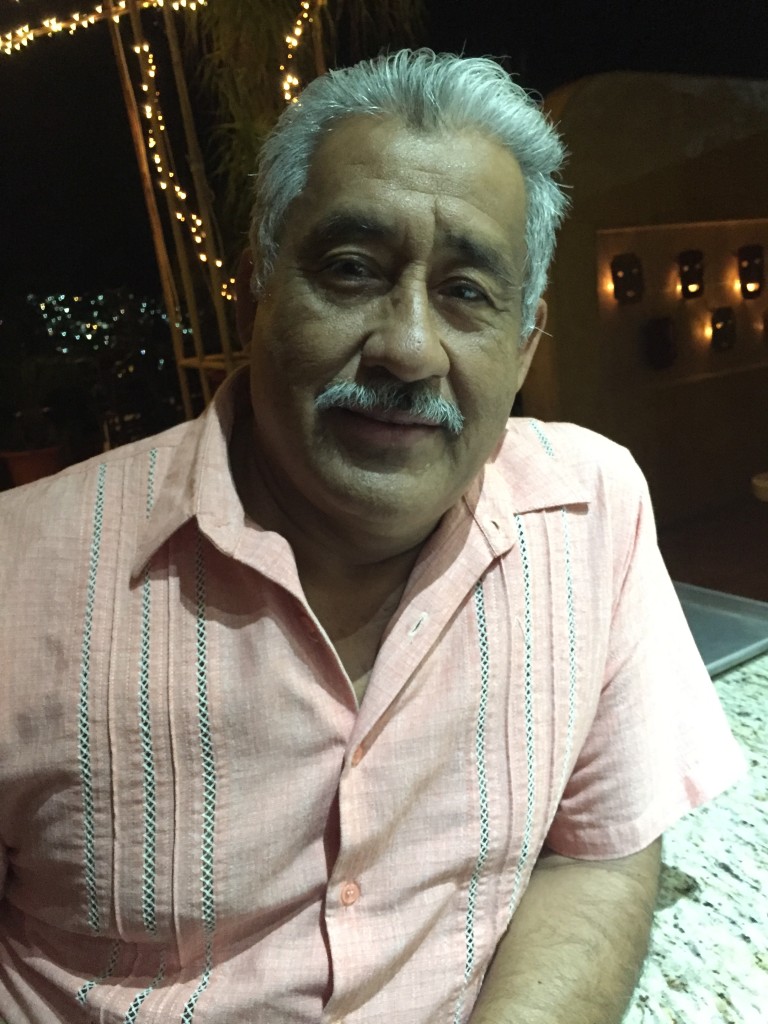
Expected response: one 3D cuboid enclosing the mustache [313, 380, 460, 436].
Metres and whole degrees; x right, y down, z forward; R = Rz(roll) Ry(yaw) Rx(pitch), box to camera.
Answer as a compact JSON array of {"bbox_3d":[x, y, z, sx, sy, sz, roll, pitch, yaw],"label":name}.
[{"bbox_3d":[0.003,-0.059,0.472,0.081,0.024,0.026,9,14,-9],"label":"mustache"}]

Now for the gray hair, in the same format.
[{"bbox_3d":[0.018,-0.184,0.546,0.196,0.190,0.200,9,14,-9],"label":"gray hair"}]

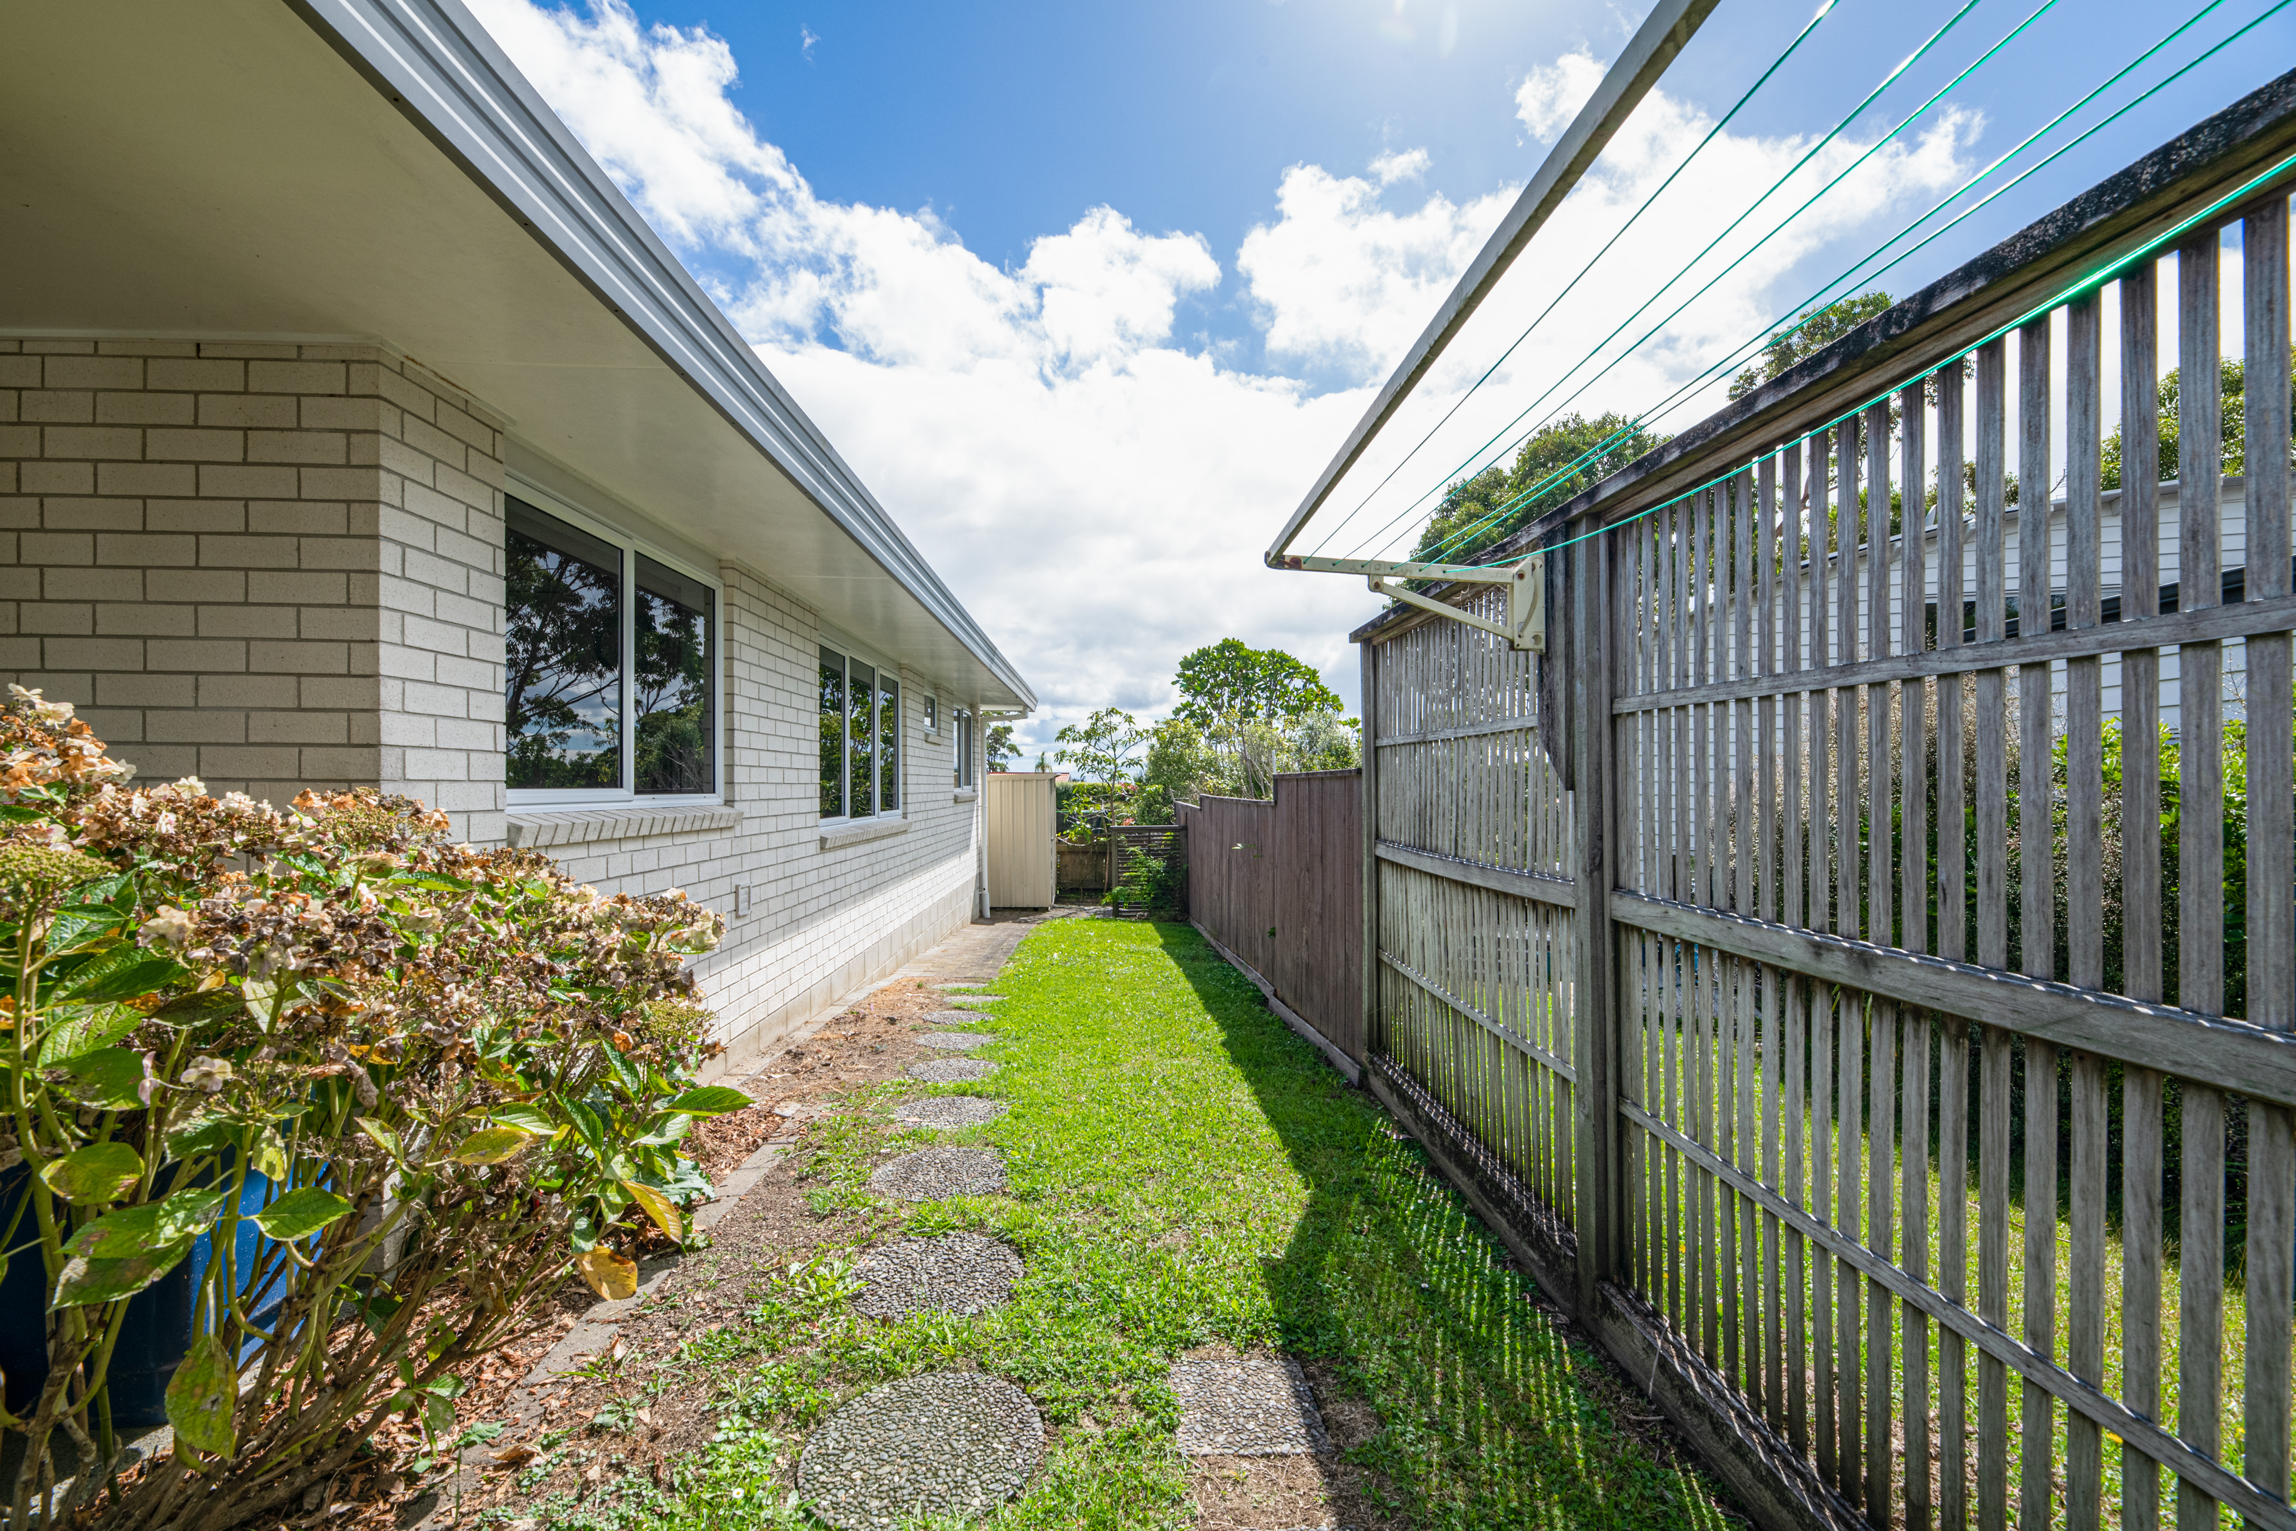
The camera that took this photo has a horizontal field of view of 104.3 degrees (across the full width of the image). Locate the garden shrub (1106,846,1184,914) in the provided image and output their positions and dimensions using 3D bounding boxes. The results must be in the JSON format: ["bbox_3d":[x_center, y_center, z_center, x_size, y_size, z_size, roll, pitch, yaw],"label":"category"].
[{"bbox_3d":[-0.035,1.540,11.900,1.050,0.950,0.850,0,-1,0],"label":"garden shrub"}]

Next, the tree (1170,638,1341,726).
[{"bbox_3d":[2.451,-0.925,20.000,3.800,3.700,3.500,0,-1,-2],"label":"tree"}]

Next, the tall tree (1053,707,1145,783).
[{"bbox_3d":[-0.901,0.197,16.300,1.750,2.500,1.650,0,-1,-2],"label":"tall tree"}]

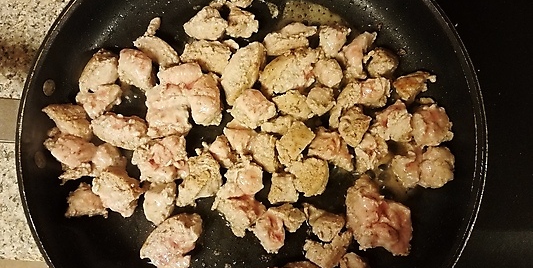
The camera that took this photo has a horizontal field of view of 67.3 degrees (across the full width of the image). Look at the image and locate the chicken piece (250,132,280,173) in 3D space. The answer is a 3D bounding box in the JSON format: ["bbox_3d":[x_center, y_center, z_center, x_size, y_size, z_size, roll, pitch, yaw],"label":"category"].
[{"bbox_3d":[-0.001,0.014,0.291,0.021,0.019,0.029,-2,79,0],"label":"chicken piece"}]

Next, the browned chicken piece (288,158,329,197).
[{"bbox_3d":[0.031,0.032,0.299,0.029,0.015,0.027,15,81,4],"label":"browned chicken piece"}]

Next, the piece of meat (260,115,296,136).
[{"bbox_3d":[0.010,-0.005,0.298,0.030,0.016,0.018,-8,79,-1],"label":"piece of meat"}]

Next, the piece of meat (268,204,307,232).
[{"bbox_3d":[0.015,0.062,0.296,0.027,0.015,0.018,24,82,5],"label":"piece of meat"}]

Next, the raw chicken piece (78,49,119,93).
[{"bbox_3d":[-0.130,-0.049,0.312,0.024,0.020,0.033,28,82,6],"label":"raw chicken piece"}]

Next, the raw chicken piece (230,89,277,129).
[{"bbox_3d":[-0.010,-0.019,0.306,0.033,0.020,0.028,20,81,4],"label":"raw chicken piece"}]

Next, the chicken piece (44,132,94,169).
[{"bbox_3d":[-0.141,0.011,0.286,0.037,0.021,0.021,24,79,4],"label":"chicken piece"}]

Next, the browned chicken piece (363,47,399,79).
[{"bbox_3d":[0.088,-0.054,0.304,0.025,0.019,0.023,-44,82,-7],"label":"browned chicken piece"}]

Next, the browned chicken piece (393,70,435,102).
[{"bbox_3d":[0.111,-0.036,0.303,0.032,0.017,0.019,-18,80,-2],"label":"browned chicken piece"}]

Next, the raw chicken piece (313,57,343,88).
[{"bbox_3d":[0.048,-0.047,0.311,0.021,0.018,0.023,-27,81,-4],"label":"raw chicken piece"}]

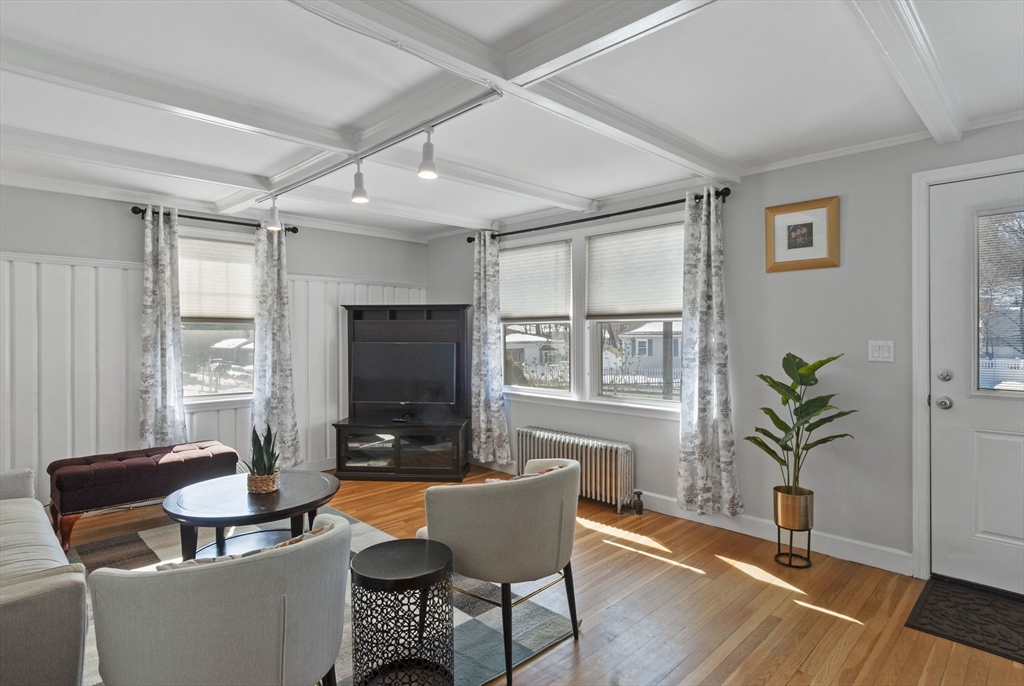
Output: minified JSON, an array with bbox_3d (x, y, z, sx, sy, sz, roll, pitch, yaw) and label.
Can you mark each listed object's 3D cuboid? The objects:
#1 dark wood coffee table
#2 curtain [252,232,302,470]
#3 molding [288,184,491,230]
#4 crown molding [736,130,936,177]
[{"bbox_3d":[-1.354,1.017,2.734,0.823,0.460,0.823,-1,1,-43],"label":"dark wood coffee table"},{"bbox_3d":[-2.050,0.033,4.442,0.394,2.161,0.130,-1,1,-42],"label":"curtain"},{"bbox_3d":[-0.915,-1.103,4.276,1.879,0.090,0.154,-1,1,-42],"label":"molding"},{"bbox_3d":[1.797,-1.075,2.931,0.940,0.050,0.045,0,1,43],"label":"crown molding"}]

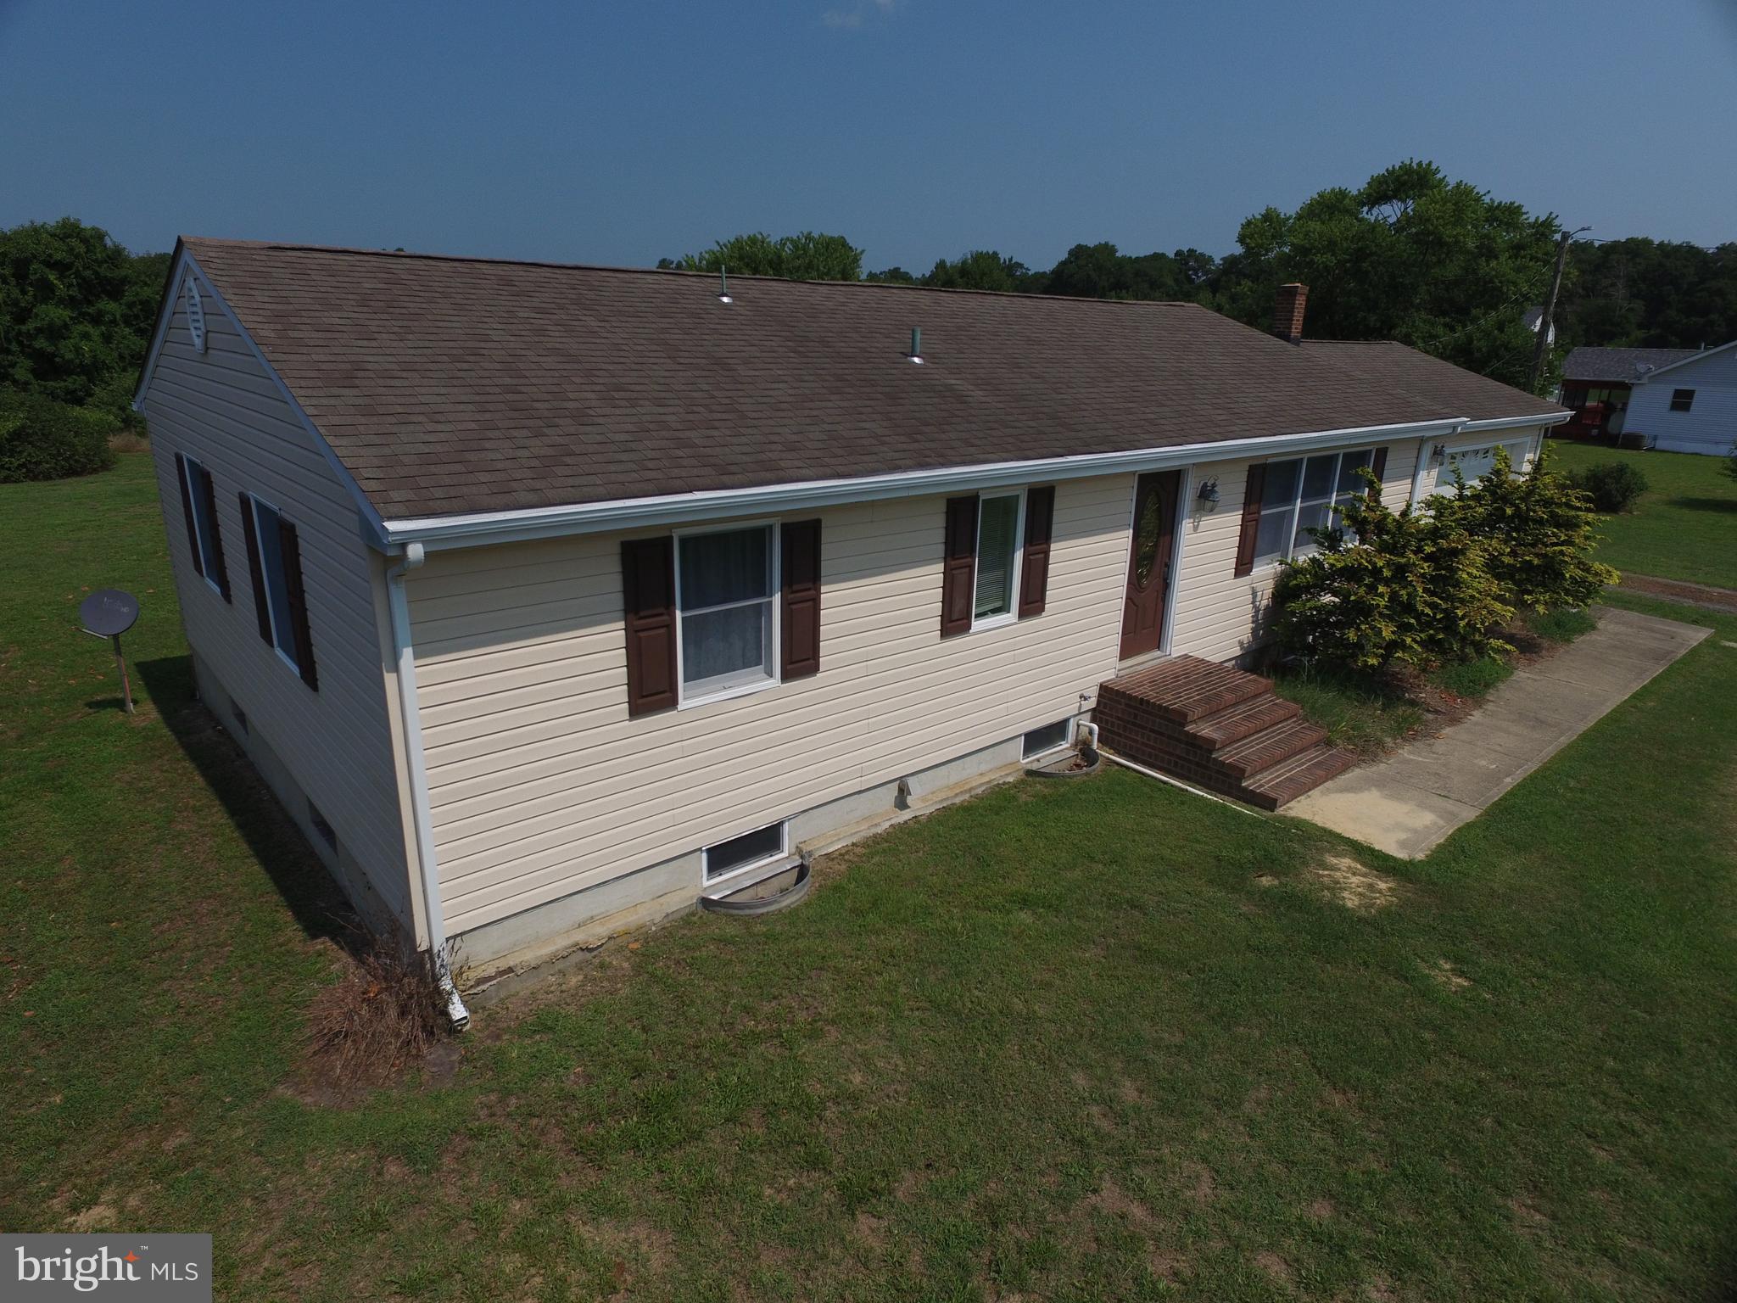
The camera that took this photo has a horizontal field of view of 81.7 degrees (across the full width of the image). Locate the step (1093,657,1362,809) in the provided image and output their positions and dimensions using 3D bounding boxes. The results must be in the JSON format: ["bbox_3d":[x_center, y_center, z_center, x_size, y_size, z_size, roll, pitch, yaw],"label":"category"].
[{"bbox_3d":[3.688,0.767,10.381,1.690,0.700,2.020,-14,23,-39],"label":"step"}]

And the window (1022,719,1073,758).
[{"bbox_3d":[1.774,0.882,10.123,0.785,0.330,0.080,-14,23,-39],"label":"window"}]

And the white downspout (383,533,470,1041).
[{"bbox_3d":[-2.515,0.869,5.785,0.090,3.100,0.430,-14,23,-39],"label":"white downspout"}]

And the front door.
[{"bbox_3d":[2.955,-0.909,10.692,0.914,2.030,0.060,-14,23,-39],"label":"front door"}]

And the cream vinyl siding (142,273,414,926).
[{"bbox_3d":[-5.370,-1.066,8.470,0.080,4.000,8.020,-14,23,-39],"label":"cream vinyl siding"}]

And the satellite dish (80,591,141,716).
[{"bbox_3d":[-8.496,0.080,11.195,0.760,1.450,0.600,4,18,8],"label":"satellite dish"}]

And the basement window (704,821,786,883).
[{"bbox_3d":[-0.969,1.548,7.816,0.785,0.330,0.080,-14,23,-39],"label":"basement window"}]

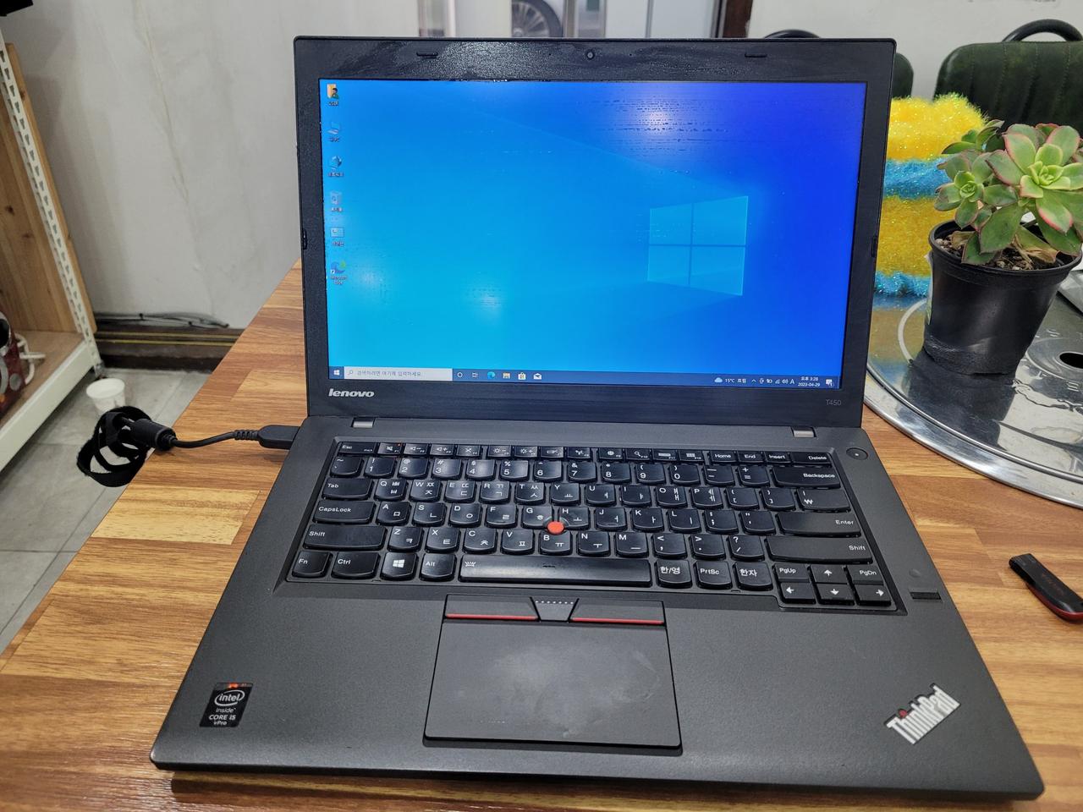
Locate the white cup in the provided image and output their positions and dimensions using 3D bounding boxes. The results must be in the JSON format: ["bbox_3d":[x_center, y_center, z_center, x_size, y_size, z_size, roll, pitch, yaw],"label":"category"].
[{"bbox_3d":[-0.902,-0.006,1.709,0.074,0.075,0.074,0,35,0],"label":"white cup"}]

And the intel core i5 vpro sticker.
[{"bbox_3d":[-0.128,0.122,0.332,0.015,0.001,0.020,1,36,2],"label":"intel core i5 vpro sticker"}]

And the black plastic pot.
[{"bbox_3d":[0.306,-0.074,0.556,0.090,0.085,0.090,0,35,0],"label":"black plastic pot"}]

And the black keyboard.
[{"bbox_3d":[0.022,0.058,0.424,0.286,0.008,0.117,1,36,2],"label":"black keyboard"}]

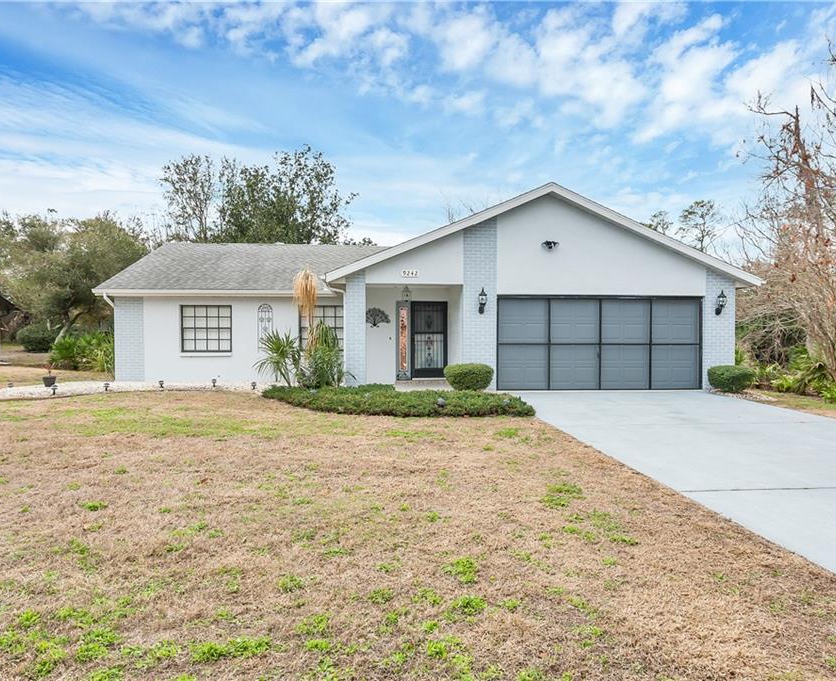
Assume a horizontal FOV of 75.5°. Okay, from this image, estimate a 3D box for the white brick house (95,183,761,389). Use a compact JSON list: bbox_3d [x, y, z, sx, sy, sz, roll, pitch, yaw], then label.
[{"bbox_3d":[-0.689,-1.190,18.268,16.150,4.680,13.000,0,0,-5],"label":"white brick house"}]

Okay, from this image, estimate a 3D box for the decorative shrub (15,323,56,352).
[{"bbox_3d":[-28.900,-0.150,41.000,3.200,2.150,2.900,0,0,-5],"label":"decorative shrub"}]

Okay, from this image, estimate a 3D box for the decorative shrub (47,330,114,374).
[{"bbox_3d":[-12.850,0.420,20.800,2.700,1.600,2.200,0,0,-5],"label":"decorative shrub"}]

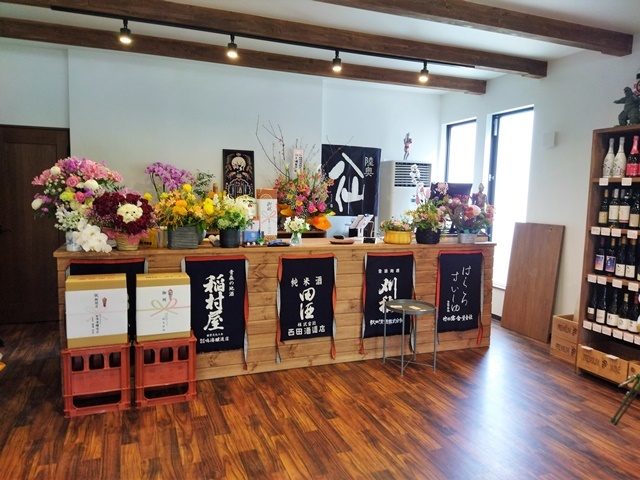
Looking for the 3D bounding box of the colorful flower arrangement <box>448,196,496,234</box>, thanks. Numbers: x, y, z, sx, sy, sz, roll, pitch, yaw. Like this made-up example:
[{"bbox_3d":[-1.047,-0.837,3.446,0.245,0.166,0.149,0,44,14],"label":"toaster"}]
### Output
[{"bbox_3d":[1.489,-0.239,4.873,0.440,0.360,0.380,-1,5,-22],"label":"colorful flower arrangement"}]

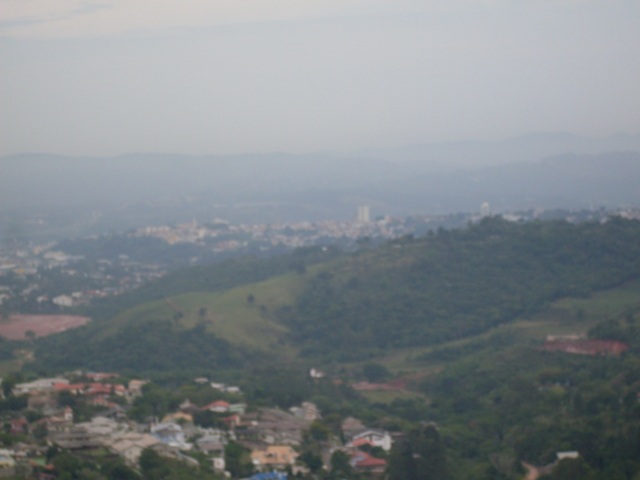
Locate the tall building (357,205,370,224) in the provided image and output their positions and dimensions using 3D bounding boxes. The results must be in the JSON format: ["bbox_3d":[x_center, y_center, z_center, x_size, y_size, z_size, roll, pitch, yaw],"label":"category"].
[{"bbox_3d":[82.934,-48.394,4000.000,22.500,37.000,19.000,0,2,0],"label":"tall building"}]

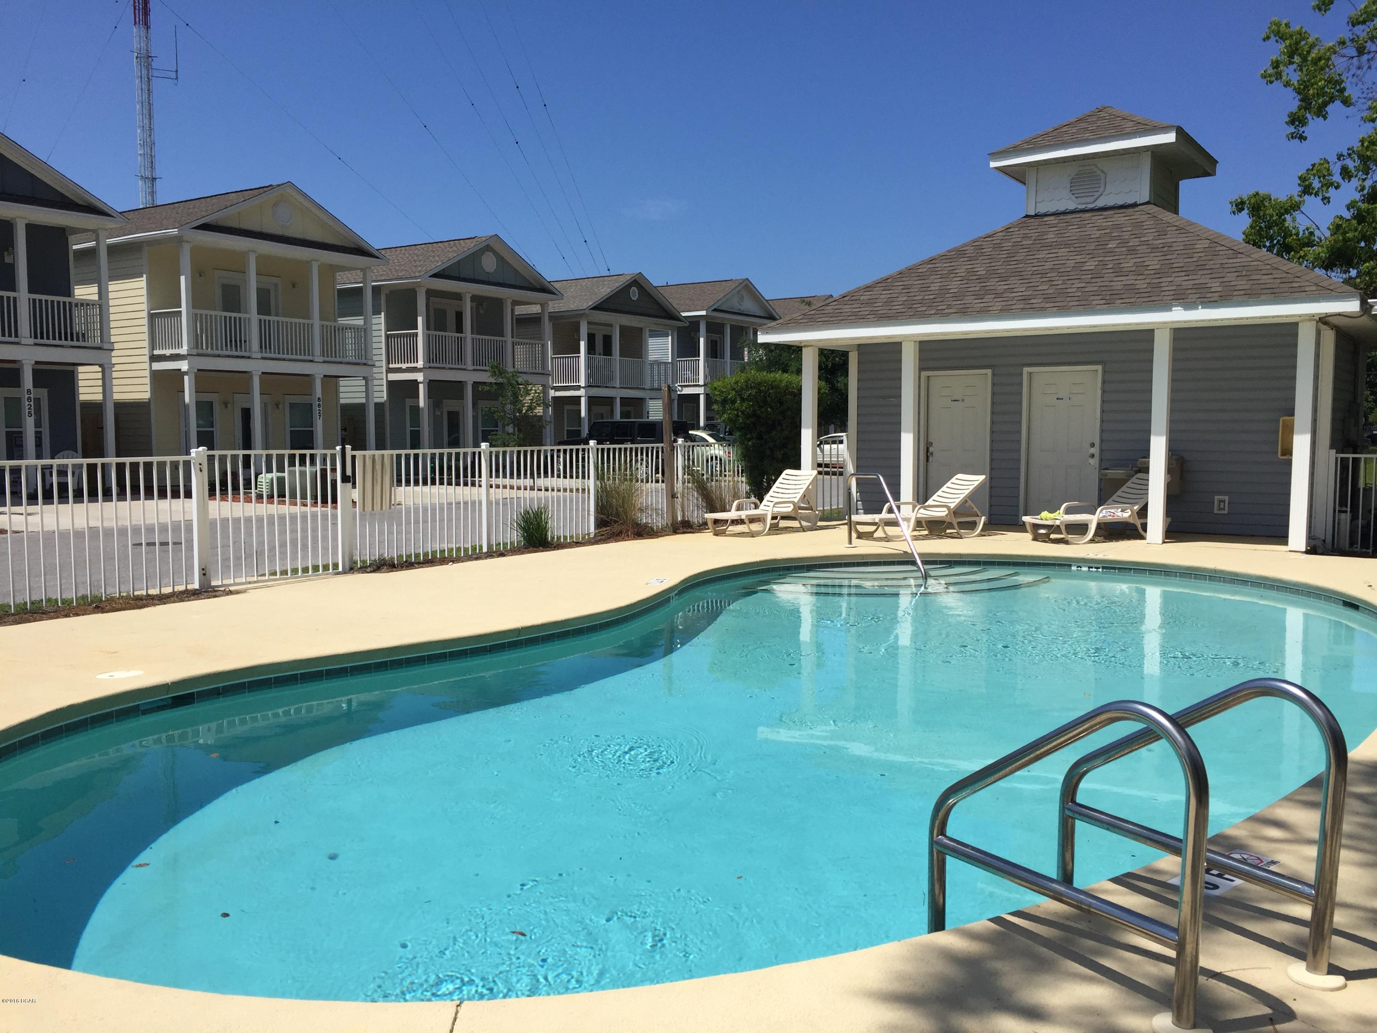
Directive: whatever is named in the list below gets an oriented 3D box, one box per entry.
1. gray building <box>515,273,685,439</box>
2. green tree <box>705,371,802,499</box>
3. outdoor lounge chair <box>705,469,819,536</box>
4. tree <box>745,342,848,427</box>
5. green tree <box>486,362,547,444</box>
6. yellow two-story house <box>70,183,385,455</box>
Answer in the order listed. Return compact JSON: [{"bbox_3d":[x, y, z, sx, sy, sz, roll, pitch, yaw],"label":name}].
[{"bbox_3d":[-6.053,-5.288,43.560,10.500,6.904,6.100,3,6,33],"label":"gray building"},{"bbox_3d":[1.136,-1.024,16.818,1.700,2.250,1.600,0,5,0],"label":"green tree"},{"bbox_3d":[1.038,-0.192,15.656,0.660,0.840,1.720,4,6,38],"label":"outdoor lounge chair"},{"bbox_3d":[4.007,-4.456,39.879,4.600,5.900,4.400,0,5,0],"label":"tree"},{"bbox_3d":[-4.405,-2.398,29.785,1.700,3.250,1.650,0,5,0],"label":"green tree"},{"bbox_3d":[-14.107,-4.664,31.334,10.500,7.476,6.100,3,6,33],"label":"yellow two-story house"}]

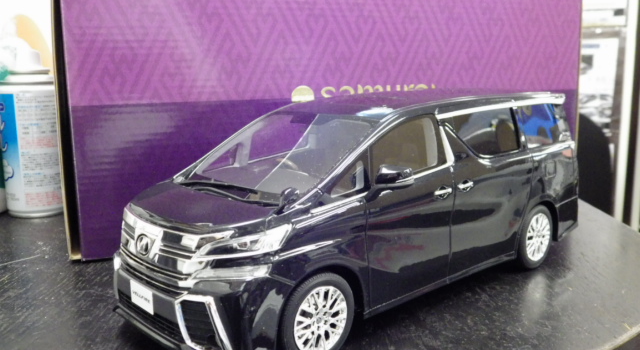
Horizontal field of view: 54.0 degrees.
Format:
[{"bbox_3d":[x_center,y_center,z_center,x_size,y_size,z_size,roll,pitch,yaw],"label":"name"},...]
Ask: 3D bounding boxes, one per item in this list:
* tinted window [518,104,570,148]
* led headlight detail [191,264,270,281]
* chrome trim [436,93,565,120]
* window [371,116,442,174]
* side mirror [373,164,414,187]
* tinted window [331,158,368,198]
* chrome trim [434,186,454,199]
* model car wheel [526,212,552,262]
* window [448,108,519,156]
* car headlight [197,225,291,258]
[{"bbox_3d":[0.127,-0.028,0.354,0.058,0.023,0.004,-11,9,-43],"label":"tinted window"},{"bbox_3d":[-0.032,0.035,0.229,0.029,0.006,0.006,1,12,5],"label":"led headlight detail"},{"bbox_3d":[0.096,-0.037,0.329,0.130,0.007,0.005,-10,14,-44],"label":"chrome trim"},{"bbox_3d":[0.037,-0.013,0.270,0.049,0.024,0.003,-9,0,-40],"label":"window"},{"bbox_3d":[0.030,0.000,0.254,0.011,0.009,0.012,-10,15,-41],"label":"side mirror"},{"bbox_3d":[0.009,0.000,0.244,0.021,0.013,0.003,-8,0,-36],"label":"tinted window"},{"bbox_3d":[0.057,0.008,0.287,0.013,0.005,0.003,-14,15,-40],"label":"chrome trim"},{"bbox_3d":[0.119,0.034,0.356,0.028,0.028,0.010,-10,13,-42],"label":"model car wheel"},{"bbox_3d":[0.080,-0.021,0.310,0.062,0.023,0.003,-10,0,-42],"label":"window"},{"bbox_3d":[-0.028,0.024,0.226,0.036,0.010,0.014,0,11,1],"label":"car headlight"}]

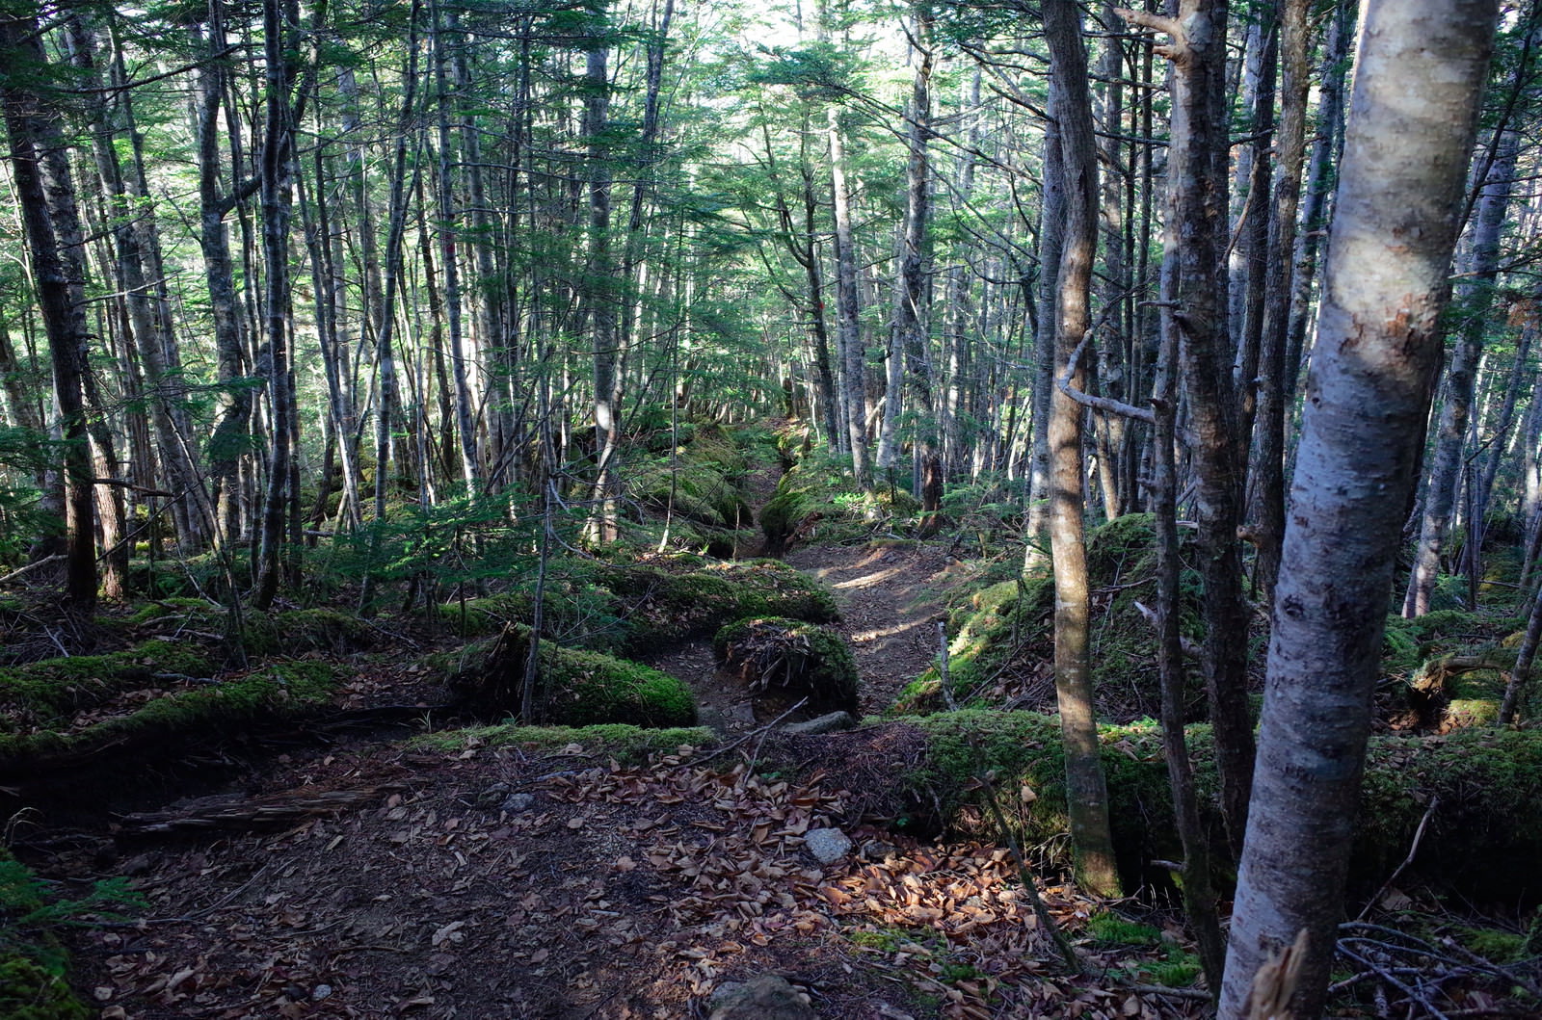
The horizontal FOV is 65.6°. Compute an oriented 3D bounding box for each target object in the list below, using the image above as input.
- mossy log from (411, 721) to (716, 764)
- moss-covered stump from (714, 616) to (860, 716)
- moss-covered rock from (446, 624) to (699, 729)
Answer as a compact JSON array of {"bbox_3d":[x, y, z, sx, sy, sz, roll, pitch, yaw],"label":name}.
[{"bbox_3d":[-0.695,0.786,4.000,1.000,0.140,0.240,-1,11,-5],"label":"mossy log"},{"bbox_3d":[0.073,0.701,5.350,0.630,0.420,0.550,-1,11,0],"label":"moss-covered stump"},{"bbox_3d":[-0.798,0.693,4.900,0.974,0.380,0.701,0,12,0],"label":"moss-covered rock"}]

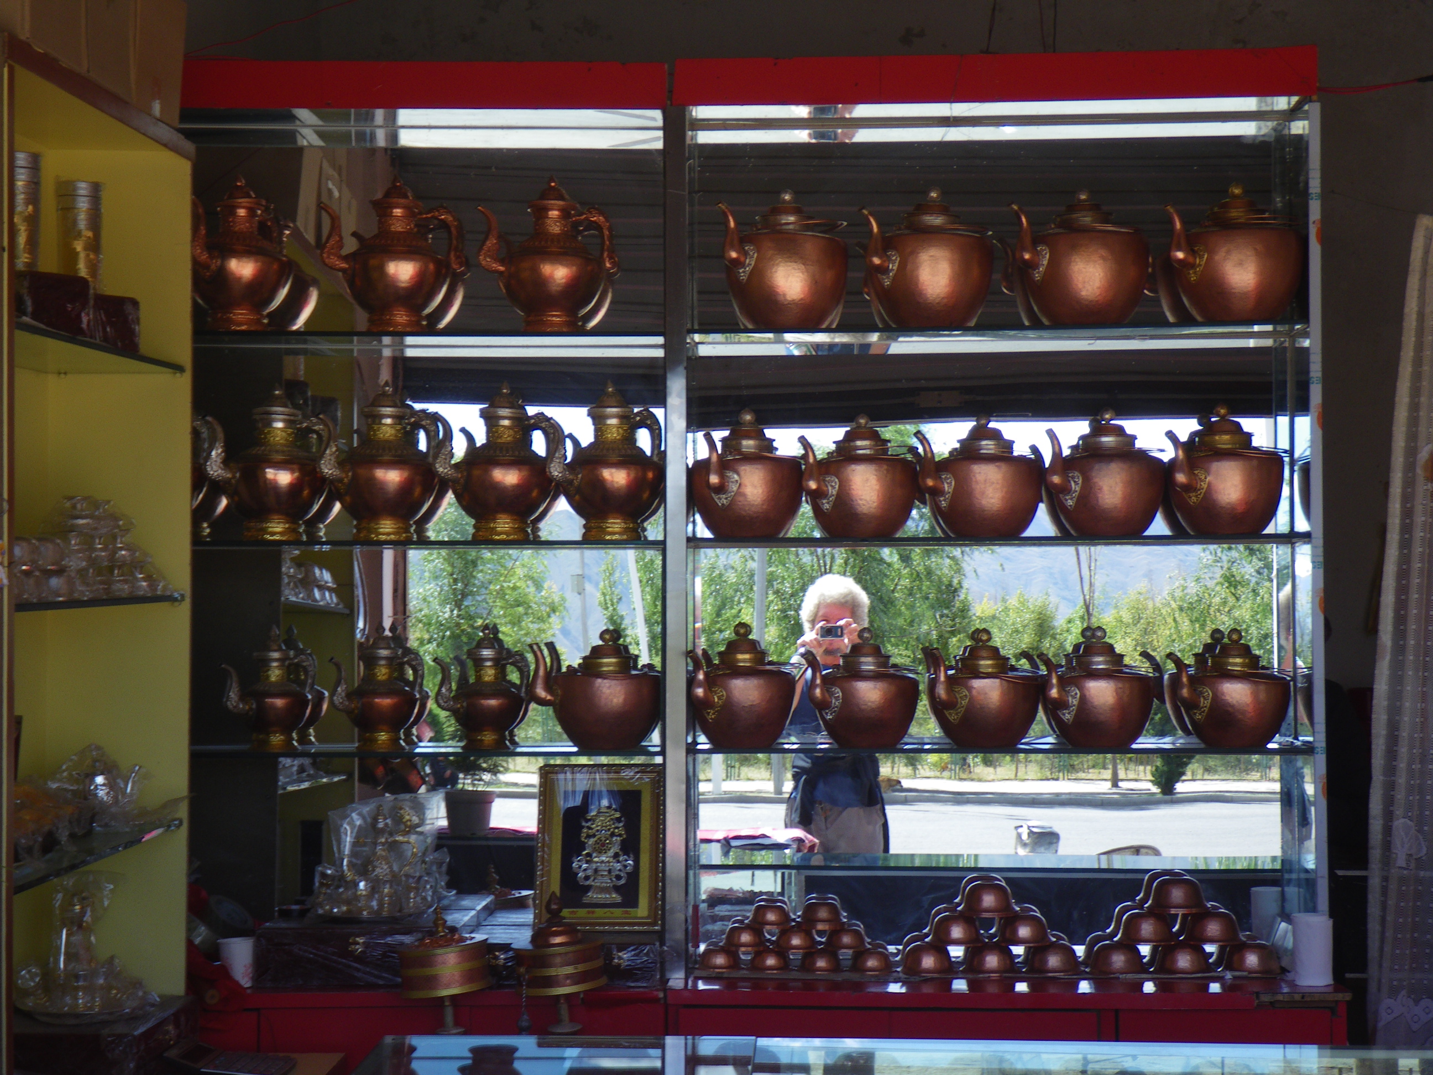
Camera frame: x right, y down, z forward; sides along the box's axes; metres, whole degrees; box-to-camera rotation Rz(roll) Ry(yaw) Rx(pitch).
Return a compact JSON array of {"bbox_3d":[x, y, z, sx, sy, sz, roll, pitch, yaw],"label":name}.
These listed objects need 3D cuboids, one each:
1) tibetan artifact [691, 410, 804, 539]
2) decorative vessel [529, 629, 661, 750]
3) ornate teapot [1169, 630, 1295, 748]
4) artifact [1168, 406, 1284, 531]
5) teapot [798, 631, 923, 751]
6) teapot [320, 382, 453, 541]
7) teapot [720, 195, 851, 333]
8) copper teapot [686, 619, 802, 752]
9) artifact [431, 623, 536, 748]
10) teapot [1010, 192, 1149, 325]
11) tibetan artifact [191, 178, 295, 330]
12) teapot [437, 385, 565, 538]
[{"bbox_3d":[0.050,-0.109,4.382,0.211,0.224,0.252,-1,-2,30],"label":"tibetan artifact"},{"bbox_3d":[-0.209,0.265,4.478,0.230,0.210,0.188,0,-2,-9],"label":"decorative vessel"},{"bbox_3d":[0.885,0.262,4.448,0.237,0.206,0.193,1,-2,-34],"label":"ornate teapot"},{"bbox_3d":[0.860,-0.114,4.351,0.252,0.224,0.215,1,-2,-41],"label":"artifact"},{"bbox_3d":[0.249,0.262,4.473,0.228,0.209,0.186,2,-3,-44],"label":"teapot"},{"bbox_3d":[-0.579,-0.131,4.432,0.177,0.279,0.256,-2,-2,44],"label":"teapot"},{"bbox_3d":[0.113,-0.475,4.395,0.259,0.246,0.230,1,-2,-40],"label":"teapot"},{"bbox_3d":[0.036,0.259,4.481,0.182,0.218,0.223,-2,-3,40],"label":"copper teapot"},{"bbox_3d":[-0.411,0.265,4.549,0.188,0.221,0.133,2,-3,-39],"label":"artifact"},{"bbox_3d":[0.627,-0.486,4.460,0.270,0.231,0.224,1,-3,-39],"label":"teapot"},{"bbox_3d":[-0.826,-0.486,4.427,0.177,0.274,0.262,-1,-2,27],"label":"tibetan artifact"},{"bbox_3d":[-0.385,-0.134,4.515,0.251,0.277,0.189,1,-2,-32],"label":"teapot"}]

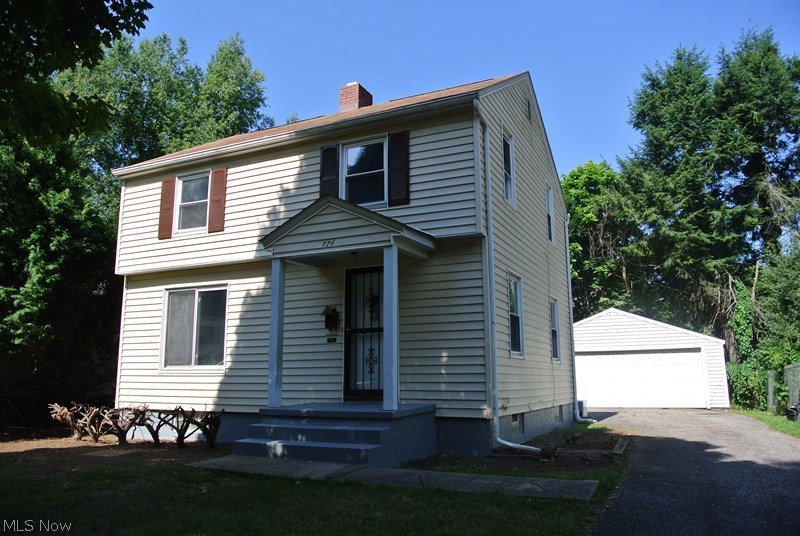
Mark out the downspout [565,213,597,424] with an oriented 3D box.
[{"bbox_3d":[4.433,1.133,14.793,0.507,5.203,0.310,-5,-12,25],"label":"downspout"}]

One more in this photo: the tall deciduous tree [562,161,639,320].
[{"bbox_3d":[10.572,0.410,32.011,6.200,12.900,6.200,-5,-12,25],"label":"tall deciduous tree"}]

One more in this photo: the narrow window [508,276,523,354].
[{"bbox_3d":[2.005,0.815,10.320,0.095,1.428,0.851,-5,-12,25],"label":"narrow window"}]

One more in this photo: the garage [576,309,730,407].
[{"bbox_3d":[9.828,3.948,25.876,7.500,3.741,6.700,-6,-12,28],"label":"garage"}]

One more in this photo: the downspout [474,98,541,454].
[{"bbox_3d":[1.515,0.000,8.675,0.679,5.151,0.705,-5,-12,25],"label":"downspout"}]

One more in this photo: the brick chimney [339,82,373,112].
[{"bbox_3d":[-1.053,-3.909,14.562,0.525,0.765,0.679,-5,-12,25],"label":"brick chimney"}]

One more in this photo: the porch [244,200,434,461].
[{"bbox_3d":[-0.980,0.788,8.867,2.520,3.758,2.124,-5,-12,25],"label":"porch"}]

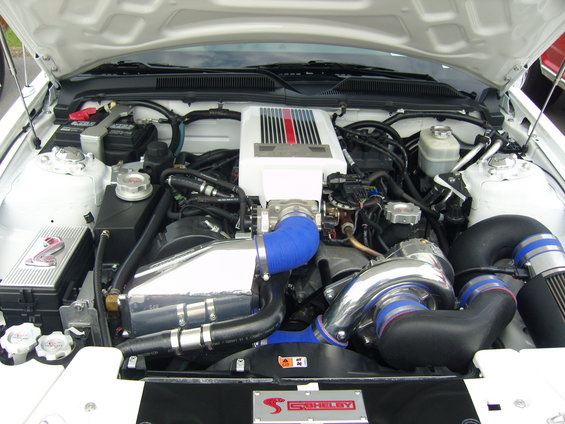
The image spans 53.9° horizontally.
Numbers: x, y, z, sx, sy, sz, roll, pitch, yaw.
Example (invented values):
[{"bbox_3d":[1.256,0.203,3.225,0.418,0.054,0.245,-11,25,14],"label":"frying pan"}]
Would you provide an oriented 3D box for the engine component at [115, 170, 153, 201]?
[{"bbox_3d":[-0.351,-0.064,1.311,0.089,0.037,0.089,1,29,-3],"label":"engine component"}]

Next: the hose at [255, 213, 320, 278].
[{"bbox_3d":[0.012,0.068,1.215,0.138,0.100,0.160,1,29,-3],"label":"hose"}]

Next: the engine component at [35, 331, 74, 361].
[{"bbox_3d":[-0.425,0.250,1.035,0.069,0.025,0.069,0,39,0],"label":"engine component"}]

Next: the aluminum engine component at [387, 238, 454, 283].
[{"bbox_3d":[0.296,0.108,1.190,0.130,0.110,0.090,0,29,0],"label":"aluminum engine component"}]

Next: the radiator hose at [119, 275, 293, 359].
[{"bbox_3d":[-0.156,0.218,1.144,0.335,0.105,0.180,0,29,0],"label":"radiator hose"}]

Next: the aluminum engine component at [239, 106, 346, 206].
[{"bbox_3d":[0.016,-0.147,1.496,0.262,0.125,0.440,1,29,-3],"label":"aluminum engine component"}]

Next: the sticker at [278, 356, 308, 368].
[{"bbox_3d":[0.020,0.283,1.045,0.055,0.002,0.023,0,41,0],"label":"sticker"}]

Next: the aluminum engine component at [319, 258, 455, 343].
[{"bbox_3d":[0.204,0.182,1.120,0.260,0.190,0.140,1,29,-3],"label":"aluminum engine component"}]

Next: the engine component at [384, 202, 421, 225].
[{"bbox_3d":[0.277,0.002,1.275,0.078,0.025,0.078,4,29,-2],"label":"engine component"}]

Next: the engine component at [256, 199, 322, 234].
[{"bbox_3d":[0.010,0.013,1.322,0.148,0.100,0.080,1,29,-3],"label":"engine component"}]

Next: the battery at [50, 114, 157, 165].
[{"bbox_3d":[-0.525,-0.195,1.690,0.242,0.180,0.178,1,29,-3],"label":"battery"}]

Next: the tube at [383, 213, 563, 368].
[{"bbox_3d":[0.390,0.166,1.155,0.390,0.190,0.310,0,29,0],"label":"tube"}]

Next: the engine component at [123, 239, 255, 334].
[{"bbox_3d":[-0.200,0.164,1.240,0.285,0.155,0.190,0,29,0],"label":"engine component"}]

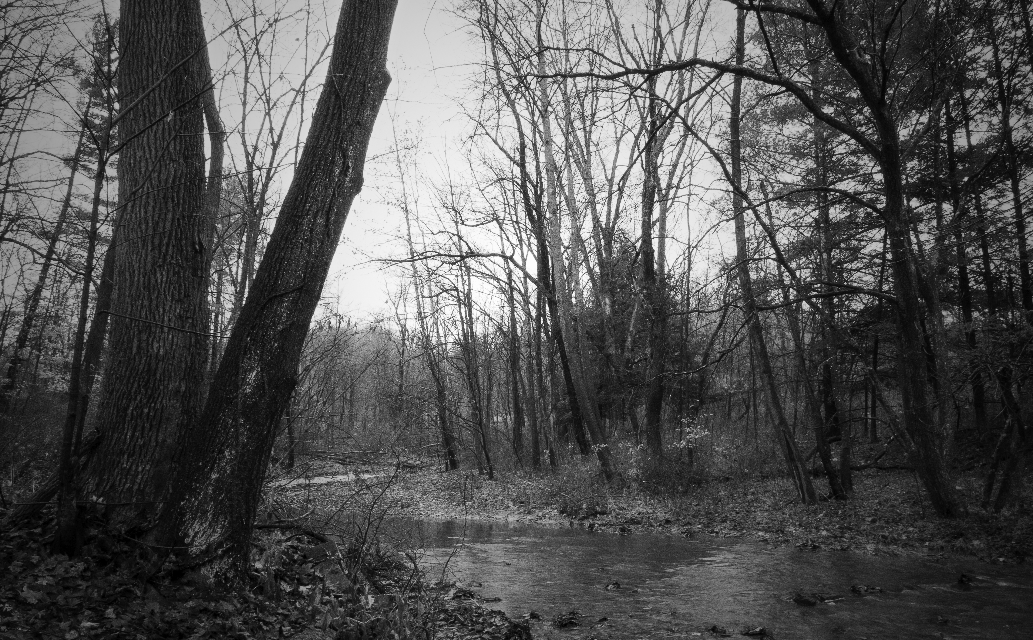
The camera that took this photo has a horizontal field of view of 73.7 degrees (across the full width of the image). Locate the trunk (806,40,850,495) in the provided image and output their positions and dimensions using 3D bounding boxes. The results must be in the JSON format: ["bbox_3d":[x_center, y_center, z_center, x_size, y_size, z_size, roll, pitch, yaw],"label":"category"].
[{"bbox_3d":[5.211,-1.030,11.470,0.250,7.720,0.230,-1,-7,0],"label":"trunk"}]

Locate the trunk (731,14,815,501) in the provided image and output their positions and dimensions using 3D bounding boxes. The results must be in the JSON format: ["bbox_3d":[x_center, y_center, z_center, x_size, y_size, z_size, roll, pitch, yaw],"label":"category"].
[{"bbox_3d":[3.729,-1.162,10.264,0.600,7.640,0.360,-5,-7,-1],"label":"trunk"}]

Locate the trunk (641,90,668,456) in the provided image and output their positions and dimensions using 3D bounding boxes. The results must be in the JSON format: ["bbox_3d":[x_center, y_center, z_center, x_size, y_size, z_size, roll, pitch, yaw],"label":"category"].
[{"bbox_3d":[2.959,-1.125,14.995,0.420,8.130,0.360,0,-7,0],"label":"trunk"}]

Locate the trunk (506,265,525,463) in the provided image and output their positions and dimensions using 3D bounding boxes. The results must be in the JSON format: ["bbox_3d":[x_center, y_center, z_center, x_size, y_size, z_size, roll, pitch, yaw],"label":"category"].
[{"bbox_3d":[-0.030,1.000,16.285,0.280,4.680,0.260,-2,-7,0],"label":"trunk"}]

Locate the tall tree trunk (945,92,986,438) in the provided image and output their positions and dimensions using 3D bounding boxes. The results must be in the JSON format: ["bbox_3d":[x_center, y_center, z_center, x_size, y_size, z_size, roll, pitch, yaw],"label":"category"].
[{"bbox_3d":[13.054,-1.730,20.111,0.360,10.030,0.340,-1,-7,0],"label":"tall tree trunk"}]

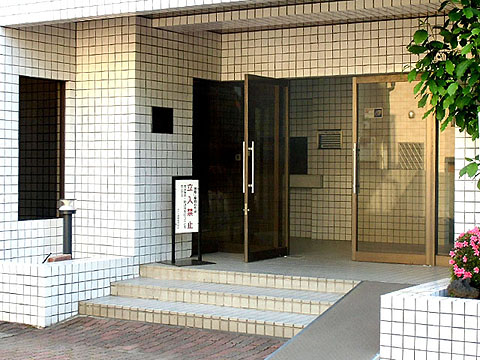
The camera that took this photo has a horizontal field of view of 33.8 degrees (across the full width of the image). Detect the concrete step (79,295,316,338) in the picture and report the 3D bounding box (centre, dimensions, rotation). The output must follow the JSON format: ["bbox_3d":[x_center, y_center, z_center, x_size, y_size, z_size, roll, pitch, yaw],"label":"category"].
[{"bbox_3d":[-0.460,1.362,7.885,2.544,0.131,0.430,1,1,28],"label":"concrete step"}]

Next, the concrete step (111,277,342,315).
[{"bbox_3d":[-0.175,1.212,8.231,2.571,0.126,0.430,1,1,28],"label":"concrete step"}]

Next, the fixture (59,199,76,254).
[{"bbox_3d":[-1.885,0.525,8.643,0.180,0.645,0.180,0,1,-13],"label":"fixture"}]

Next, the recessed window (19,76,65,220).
[{"bbox_3d":[-2.300,-0.353,9.040,0.120,1.599,0.630,1,1,38],"label":"recessed window"}]

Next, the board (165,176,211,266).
[{"bbox_3d":[-0.604,0.462,9.136,0.460,1.004,0.360,0,1,-34],"label":"board"}]

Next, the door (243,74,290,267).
[{"bbox_3d":[0.322,-0.138,9.336,0.060,2.145,0.826,1,1,39],"label":"door"}]

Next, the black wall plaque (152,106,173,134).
[{"bbox_3d":[-0.893,-0.697,9.223,0.030,0.305,0.385,1,1,33],"label":"black wall plaque"}]

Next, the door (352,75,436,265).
[{"bbox_3d":[1.751,-0.119,9.035,0.947,2.148,0.060,1,1,28],"label":"door"}]

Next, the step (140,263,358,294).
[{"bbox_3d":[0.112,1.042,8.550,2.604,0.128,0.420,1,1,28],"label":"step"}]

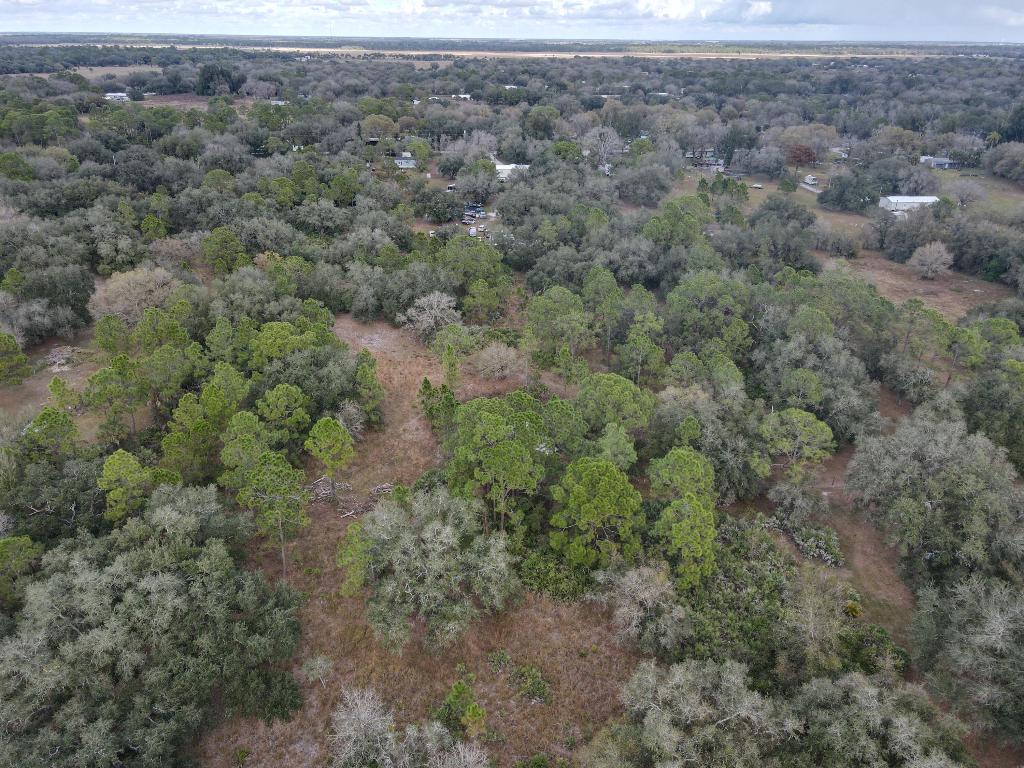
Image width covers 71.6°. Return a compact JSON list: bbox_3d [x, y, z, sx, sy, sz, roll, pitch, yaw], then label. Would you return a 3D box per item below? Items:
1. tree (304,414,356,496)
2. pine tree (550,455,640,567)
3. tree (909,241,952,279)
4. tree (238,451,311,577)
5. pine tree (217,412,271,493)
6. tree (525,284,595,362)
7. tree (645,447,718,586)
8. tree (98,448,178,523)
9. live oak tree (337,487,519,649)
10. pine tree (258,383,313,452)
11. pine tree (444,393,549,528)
[{"bbox_3d":[-25.950,10.950,100.540,7.000,13.090,7.000,-7,27,-15],"label":"tree"},{"bbox_3d":[10.200,16.760,85.750,10.800,16.380,10.500,4,26,8],"label":"pine tree"},{"bbox_3d":[113.628,-33.353,193.368,10.600,11.000,10.600,1,26,0],"label":"tree"},{"bbox_3d":[-27.858,16.259,83.819,8.000,16.300,8.000,1,26,0],"label":"tree"},{"bbox_3d":[-37.290,10.710,99.440,7.300,14.300,7.300,-10,28,-21],"label":"pine tree"},{"bbox_3d":[9.720,-11.500,143.920,13.000,15.680,11.500,2,26,4],"label":"tree"},{"bbox_3d":[19.960,16.930,83.330,8.300,18.360,8.300,8,27,15],"label":"tree"},{"bbox_3d":[-45.746,14.908,88.478,9.000,14.300,9.000,1,26,0],"label":"tree"},{"bbox_3d":[-8.095,20.081,77.916,17.500,15.000,18.500,1,26,0],"label":"live oak tree"},{"bbox_3d":[-35.260,6.670,108.750,8.000,13.360,8.000,-9,28,-18],"label":"pine tree"},{"bbox_3d":[-2.160,11.550,92.370,12.500,19.660,11.500,0,26,-1],"label":"pine tree"}]

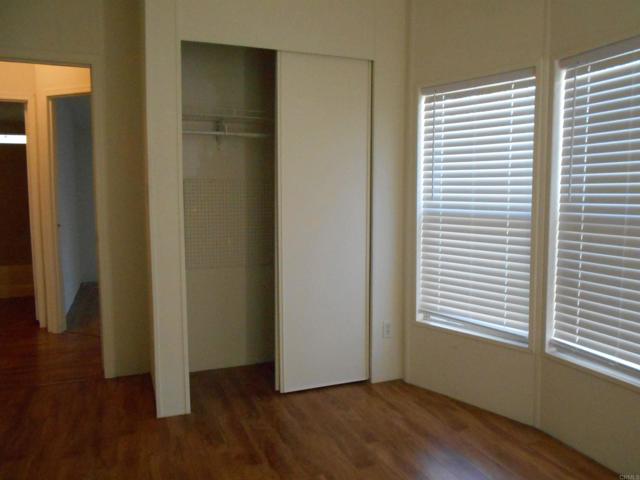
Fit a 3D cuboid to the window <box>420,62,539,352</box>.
[{"bbox_3d":[0.884,-0.182,2.781,0.090,1.460,0.710,-5,7,-43],"label":"window"}]

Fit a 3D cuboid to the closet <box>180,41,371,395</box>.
[{"bbox_3d":[-0.303,-0.079,3.085,1.130,2.020,0.600,-2,6,-21],"label":"closet"}]

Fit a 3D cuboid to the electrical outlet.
[{"bbox_3d":[0.440,0.582,3.108,0.070,0.115,0.015,-2,6,-21],"label":"electrical outlet"}]

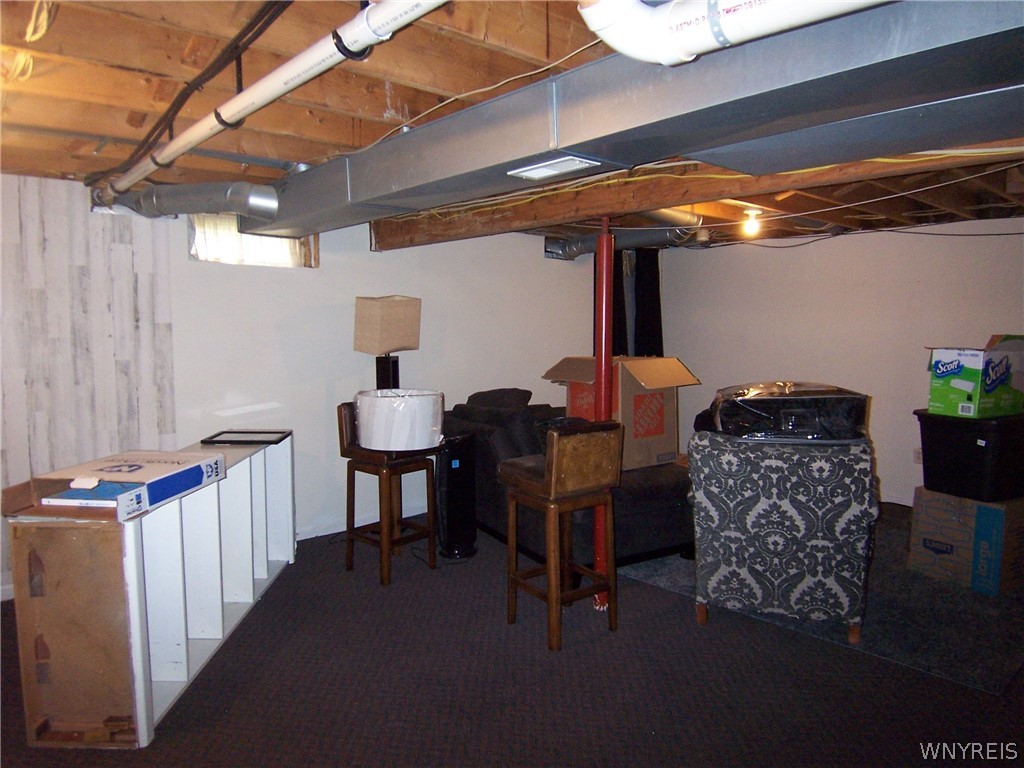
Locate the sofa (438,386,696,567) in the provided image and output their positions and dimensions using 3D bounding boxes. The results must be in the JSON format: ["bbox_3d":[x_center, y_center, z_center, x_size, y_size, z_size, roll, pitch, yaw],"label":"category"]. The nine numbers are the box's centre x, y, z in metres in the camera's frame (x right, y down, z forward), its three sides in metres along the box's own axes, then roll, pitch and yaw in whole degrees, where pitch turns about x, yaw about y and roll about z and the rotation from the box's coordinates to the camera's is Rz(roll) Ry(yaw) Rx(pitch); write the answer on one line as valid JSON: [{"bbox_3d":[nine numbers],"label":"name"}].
[{"bbox_3d":[0.390,0.581,4.586,1.166,0.862,1.643,-3,6,-30],"label":"sofa"}]

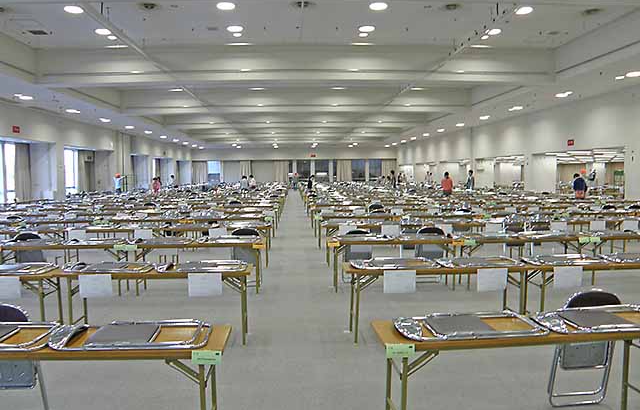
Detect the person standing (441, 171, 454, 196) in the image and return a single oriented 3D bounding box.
[{"bbox_3d":[4.975,-0.454,18.800,0.470,1.630,0.300,-1,4,-3],"label":"person standing"}]

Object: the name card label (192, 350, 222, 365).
[{"bbox_3d":[-0.579,0.782,2.460,0.150,0.075,0.005,-1,4,-3],"label":"name card label"}]

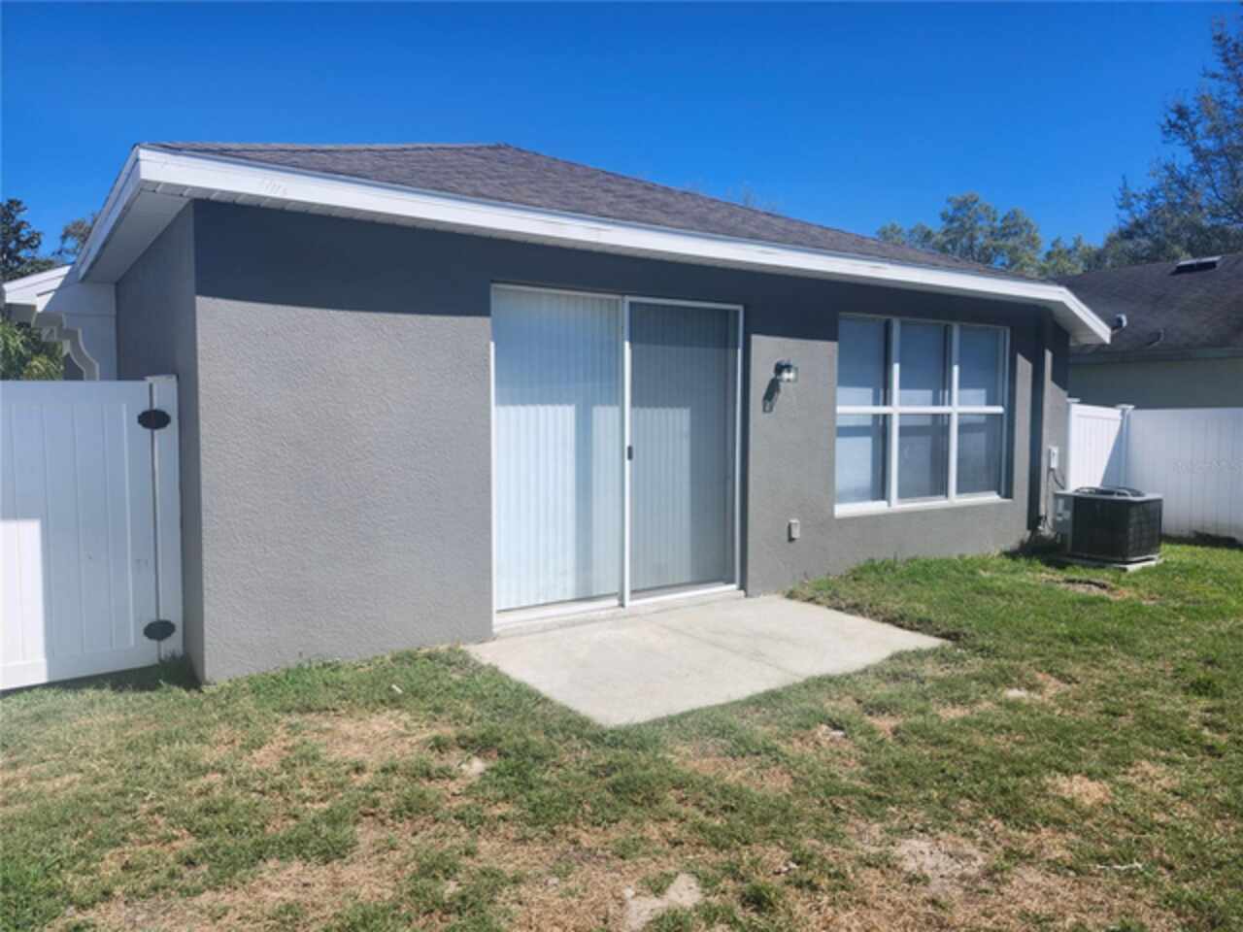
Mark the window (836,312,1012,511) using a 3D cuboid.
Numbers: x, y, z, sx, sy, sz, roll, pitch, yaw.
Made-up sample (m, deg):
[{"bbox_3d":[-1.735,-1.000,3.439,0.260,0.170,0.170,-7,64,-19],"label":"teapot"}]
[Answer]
[{"bbox_3d":[3.243,-0.559,8.805,2.980,1.890,0.140,-3,6,-35],"label":"window"}]

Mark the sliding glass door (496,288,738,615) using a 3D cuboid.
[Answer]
[{"bbox_3d":[0.067,-0.107,6.570,2.420,2.420,0.140,-3,6,-35],"label":"sliding glass door"}]

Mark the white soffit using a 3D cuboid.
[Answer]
[{"bbox_3d":[0.264,-1.634,8.663,9.720,0.550,4.820,-3,6,-36],"label":"white soffit"}]

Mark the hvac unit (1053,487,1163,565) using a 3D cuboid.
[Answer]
[{"bbox_3d":[5.793,0.658,9.811,0.750,0.700,0.860,-3,6,-35],"label":"hvac unit"}]

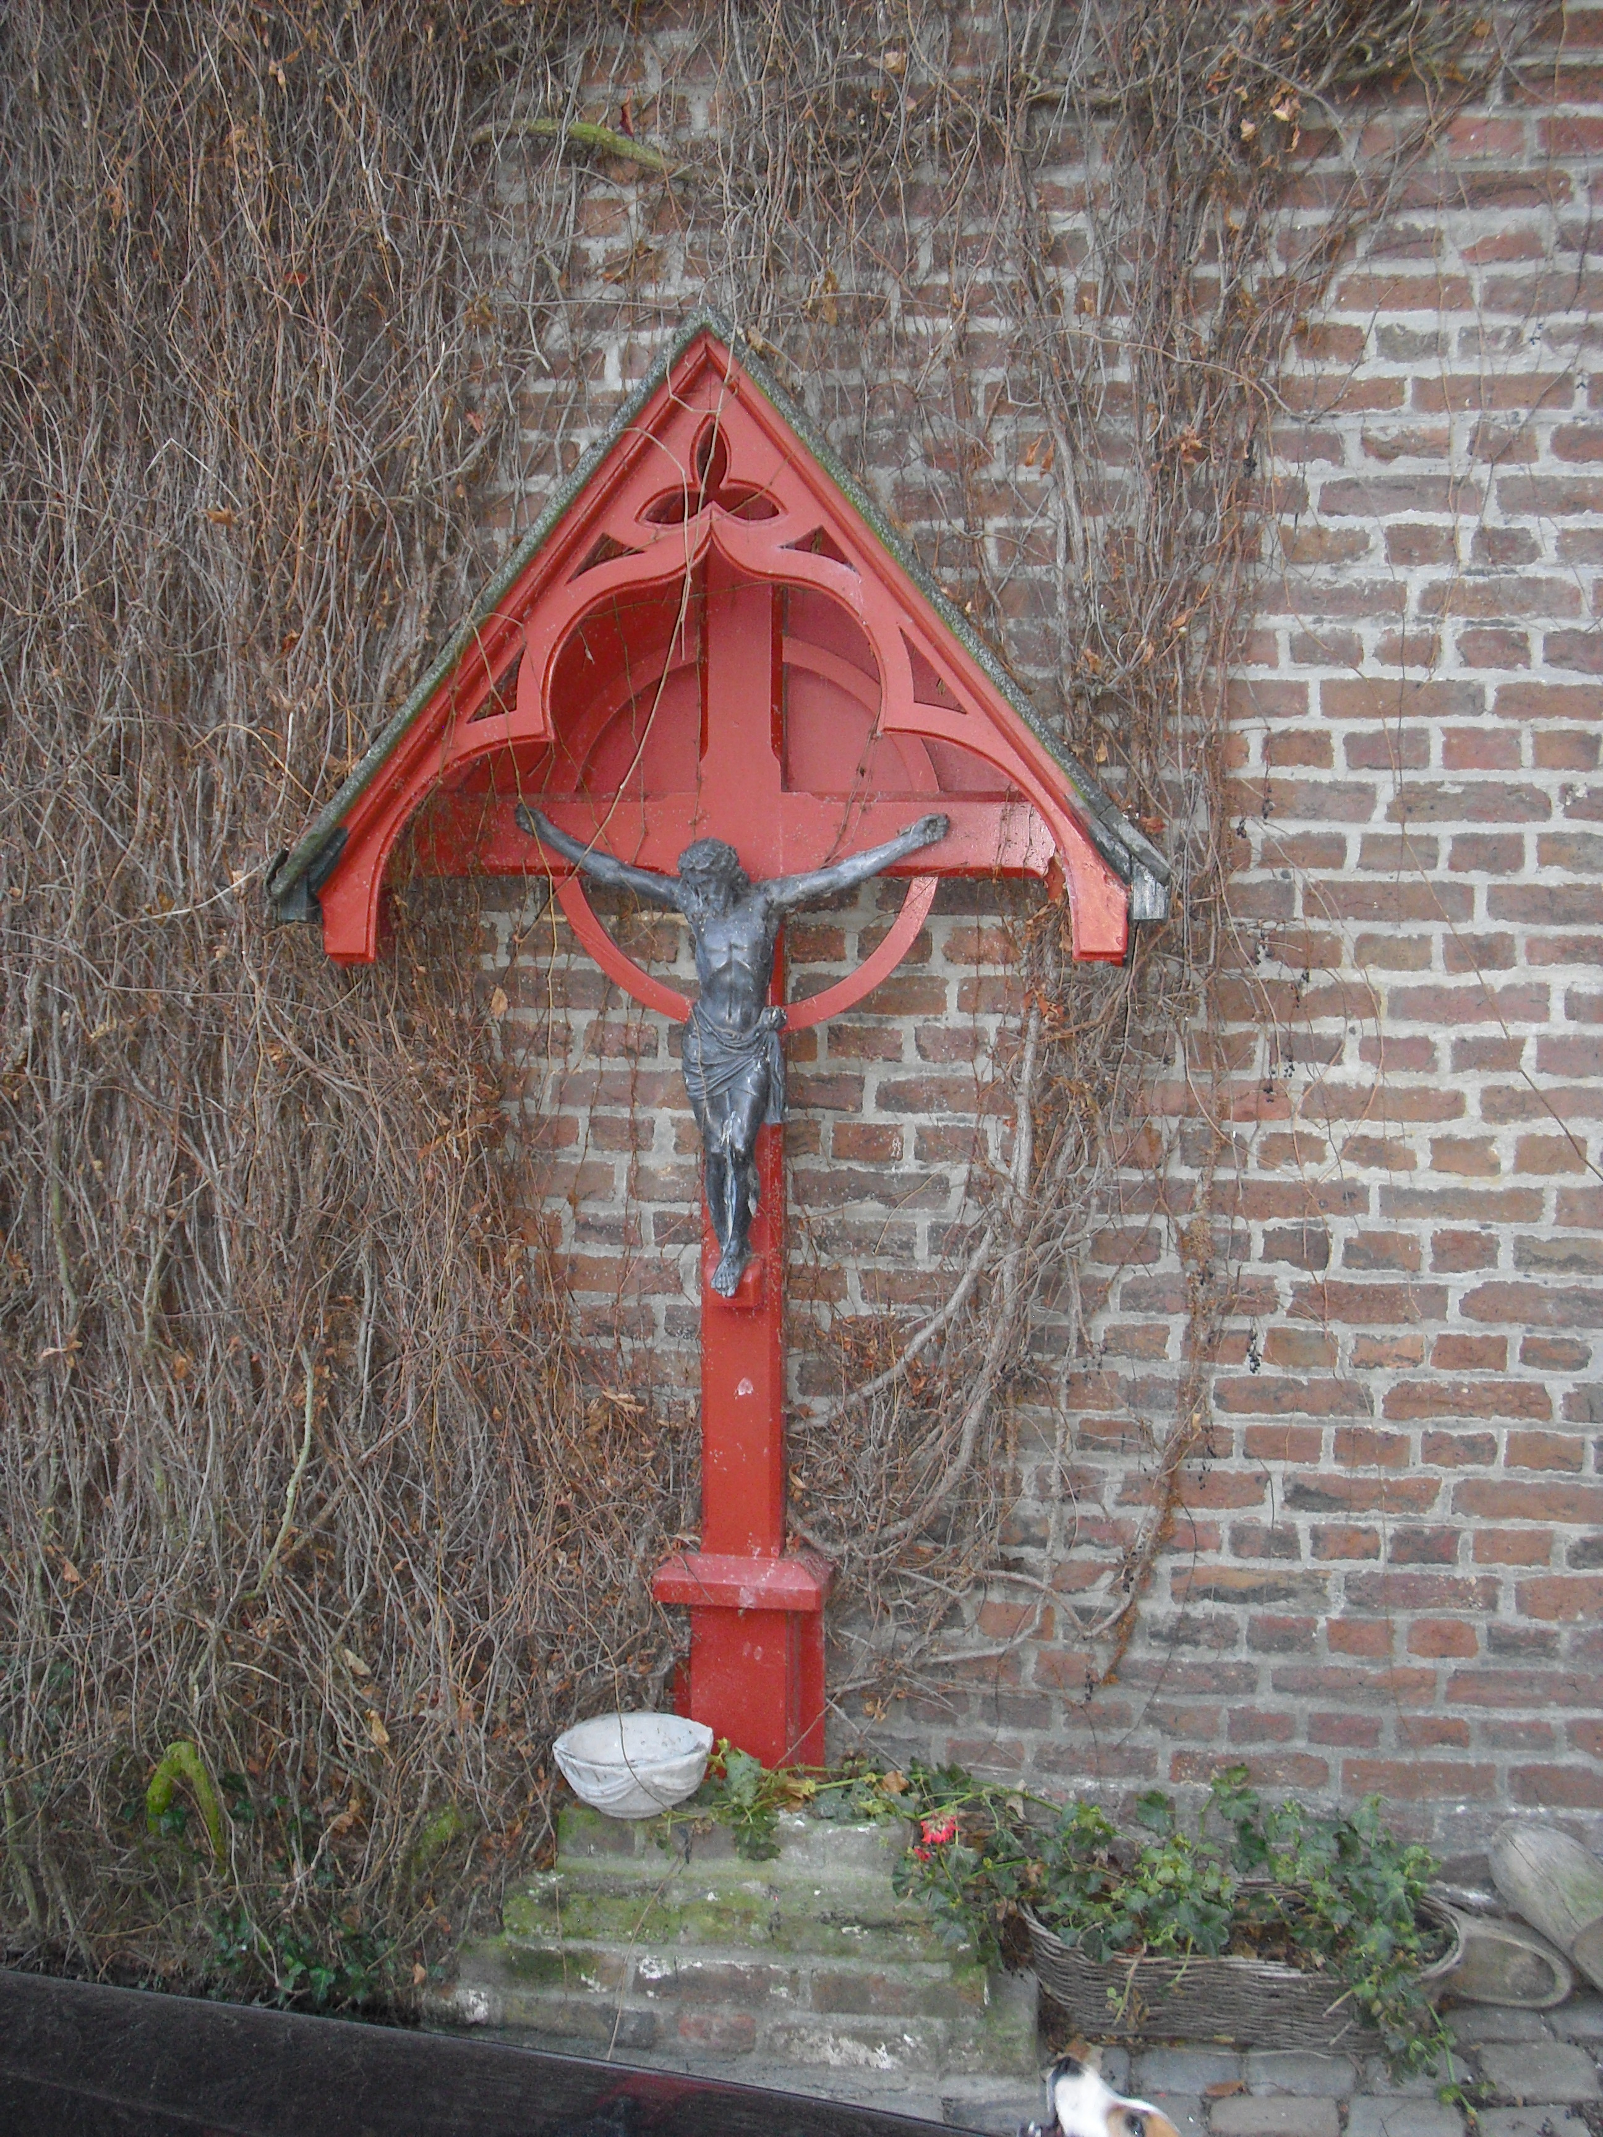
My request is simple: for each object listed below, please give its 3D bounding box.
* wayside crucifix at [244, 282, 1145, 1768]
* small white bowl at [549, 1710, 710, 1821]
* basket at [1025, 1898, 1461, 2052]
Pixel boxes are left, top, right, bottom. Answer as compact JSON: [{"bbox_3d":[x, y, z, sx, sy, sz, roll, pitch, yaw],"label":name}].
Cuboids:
[{"bbox_3d":[-0.096,0.025,3.127,1.130,1.940,0.410,1,4,5],"label":"wayside crucifix"},{"bbox_3d":[-0.225,0.940,3.156,0.215,0.098,0.215,1,4,0],"label":"small white bowl"},{"bbox_3d":[0.584,1.203,3.139,0.580,0.148,0.265,1,4,6],"label":"basket"}]

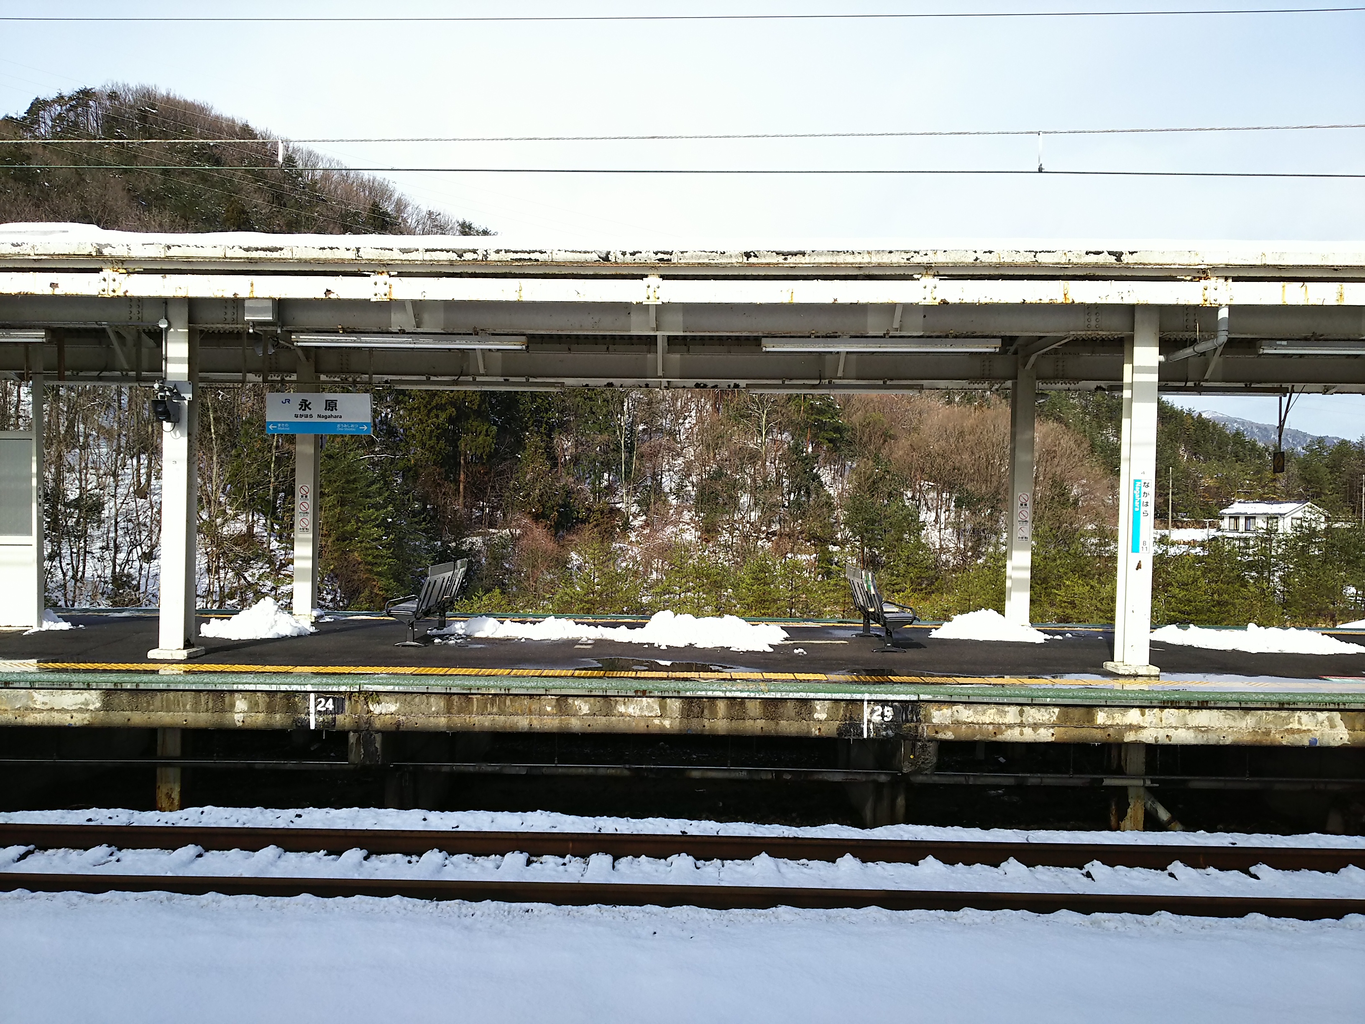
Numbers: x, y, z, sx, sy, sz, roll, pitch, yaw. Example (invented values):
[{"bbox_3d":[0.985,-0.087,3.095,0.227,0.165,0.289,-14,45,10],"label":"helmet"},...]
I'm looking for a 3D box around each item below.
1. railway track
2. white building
[{"bbox_3d":[0.000,2.780,7.970,11.000,0.180,1.280,1,0,1],"label":"railway track"},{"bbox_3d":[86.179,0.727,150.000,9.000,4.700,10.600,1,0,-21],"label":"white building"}]

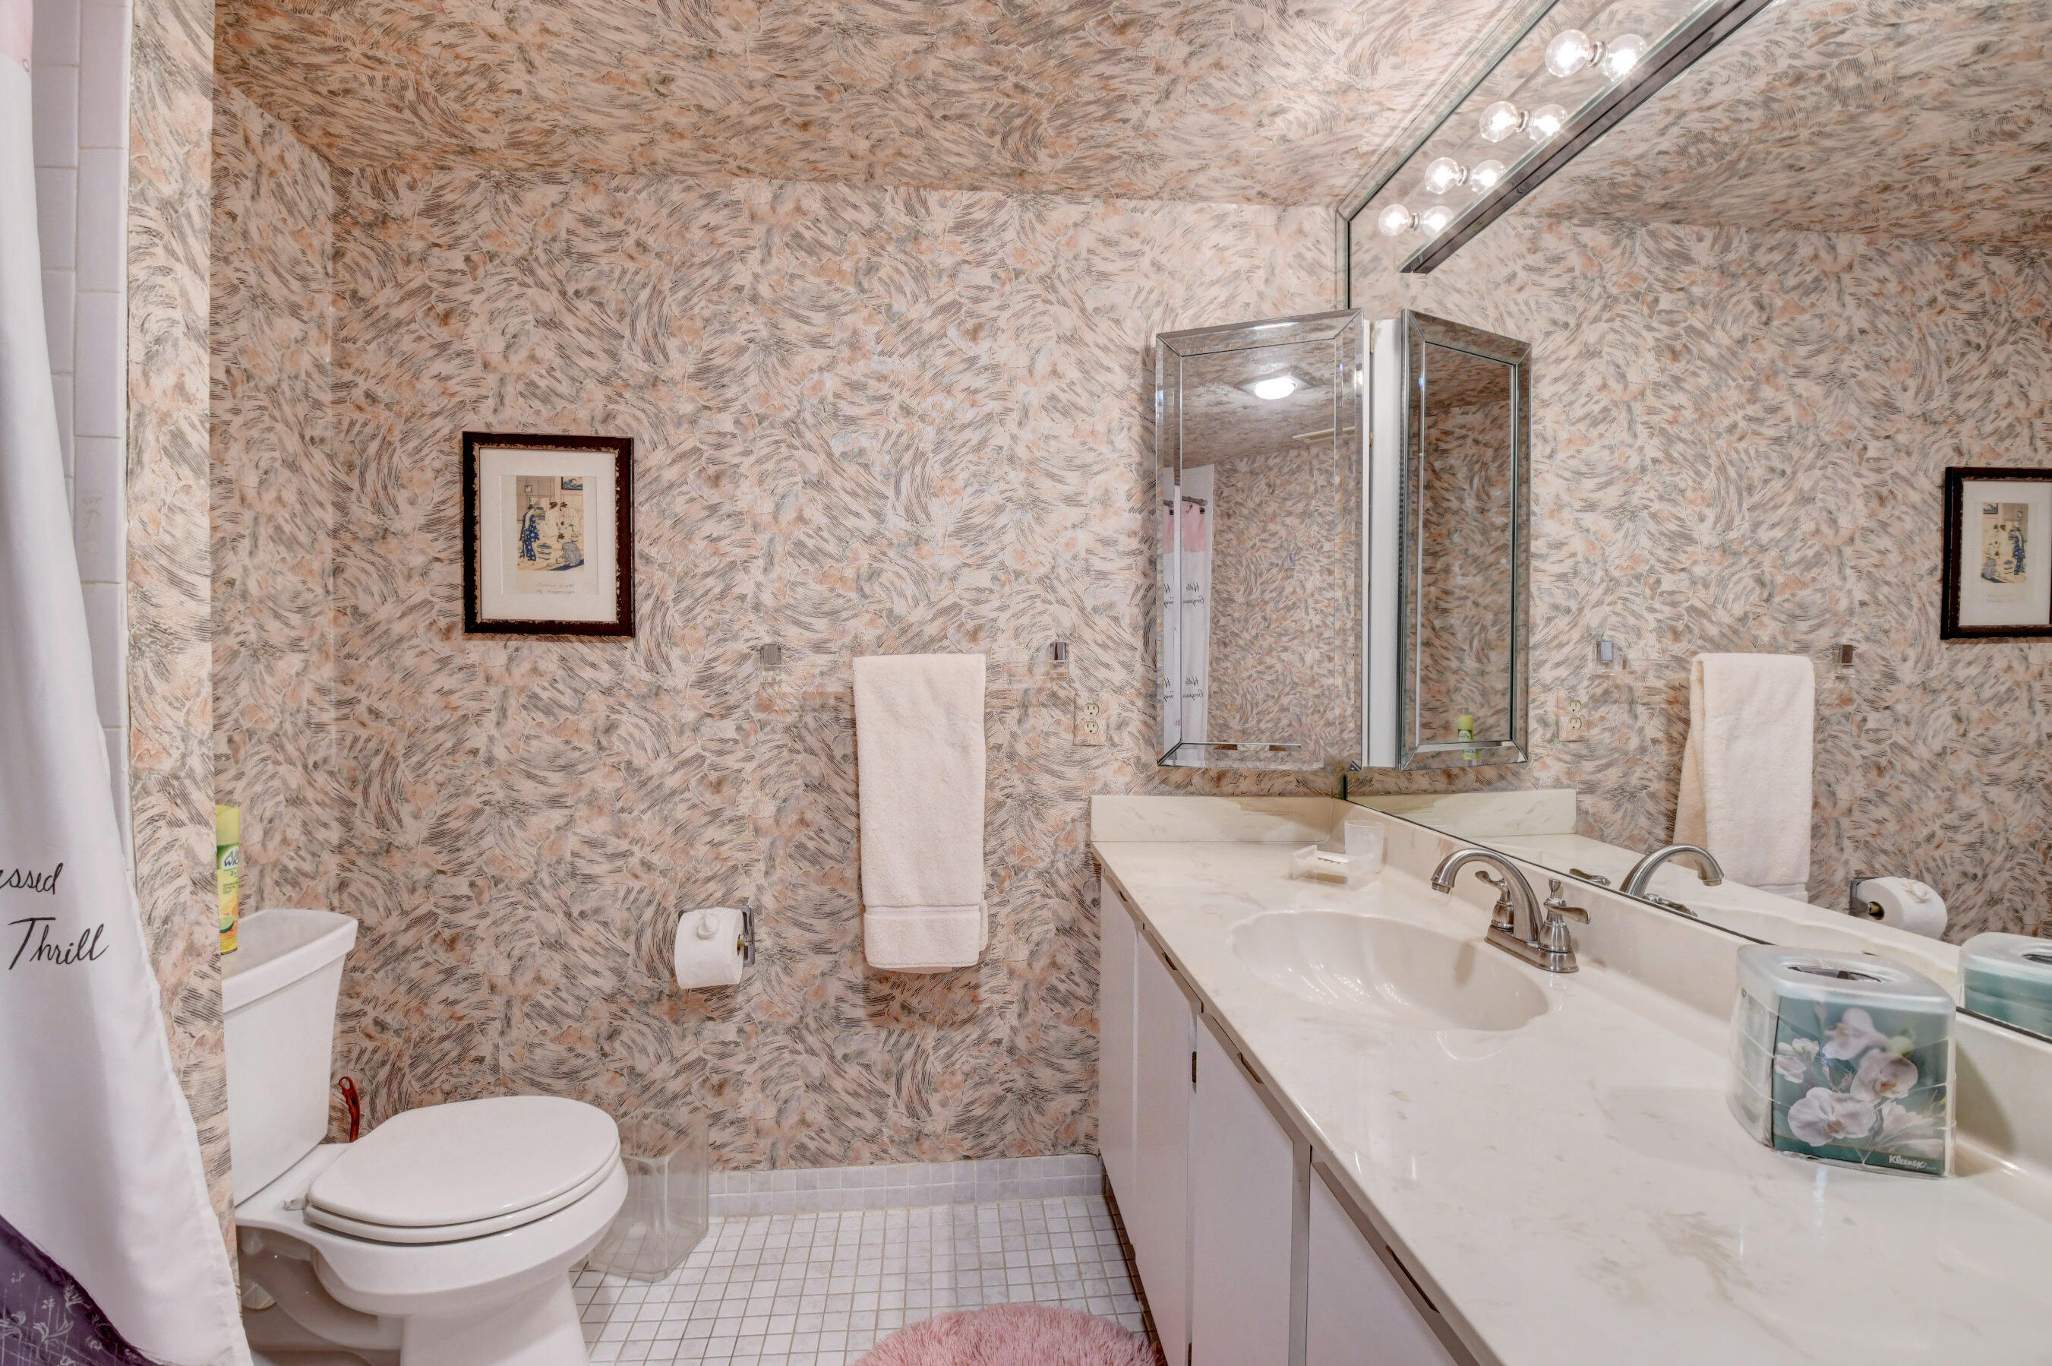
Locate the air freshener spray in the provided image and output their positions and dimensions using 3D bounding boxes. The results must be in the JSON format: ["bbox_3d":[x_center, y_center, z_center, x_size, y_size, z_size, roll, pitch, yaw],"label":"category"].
[{"bbox_3d":[-1.305,0.314,1.374,0.053,0.234,0.053,0,1,-18],"label":"air freshener spray"}]

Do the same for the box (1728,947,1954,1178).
[{"bbox_3d":[0.673,0.309,0.717,0.113,0.135,0.102,0,1,22],"label":"box"}]

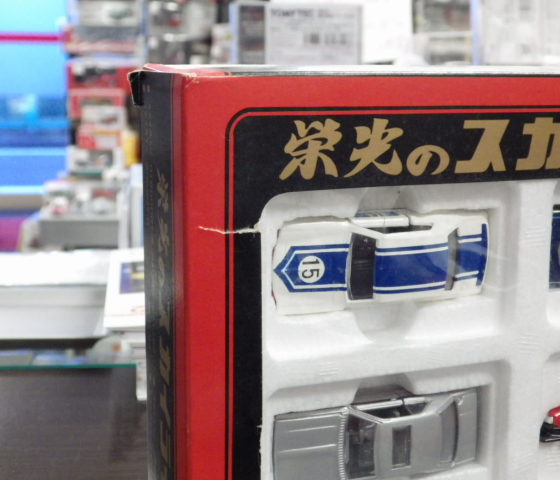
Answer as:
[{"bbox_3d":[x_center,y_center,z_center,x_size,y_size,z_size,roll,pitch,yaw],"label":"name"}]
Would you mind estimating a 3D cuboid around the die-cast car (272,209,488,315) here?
[{"bbox_3d":[0.030,0.006,0.323,0.072,0.028,0.022,-4,11,-25],"label":"die-cast car"}]

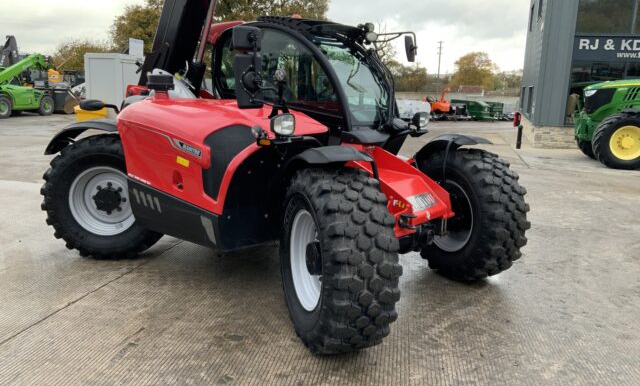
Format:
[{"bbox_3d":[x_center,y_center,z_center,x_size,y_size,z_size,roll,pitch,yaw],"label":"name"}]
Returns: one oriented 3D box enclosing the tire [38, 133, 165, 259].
[{"bbox_3d":[-2.098,0.040,5.416,1.240,1.230,0.460,1,11,-3],"label":"tire"}]

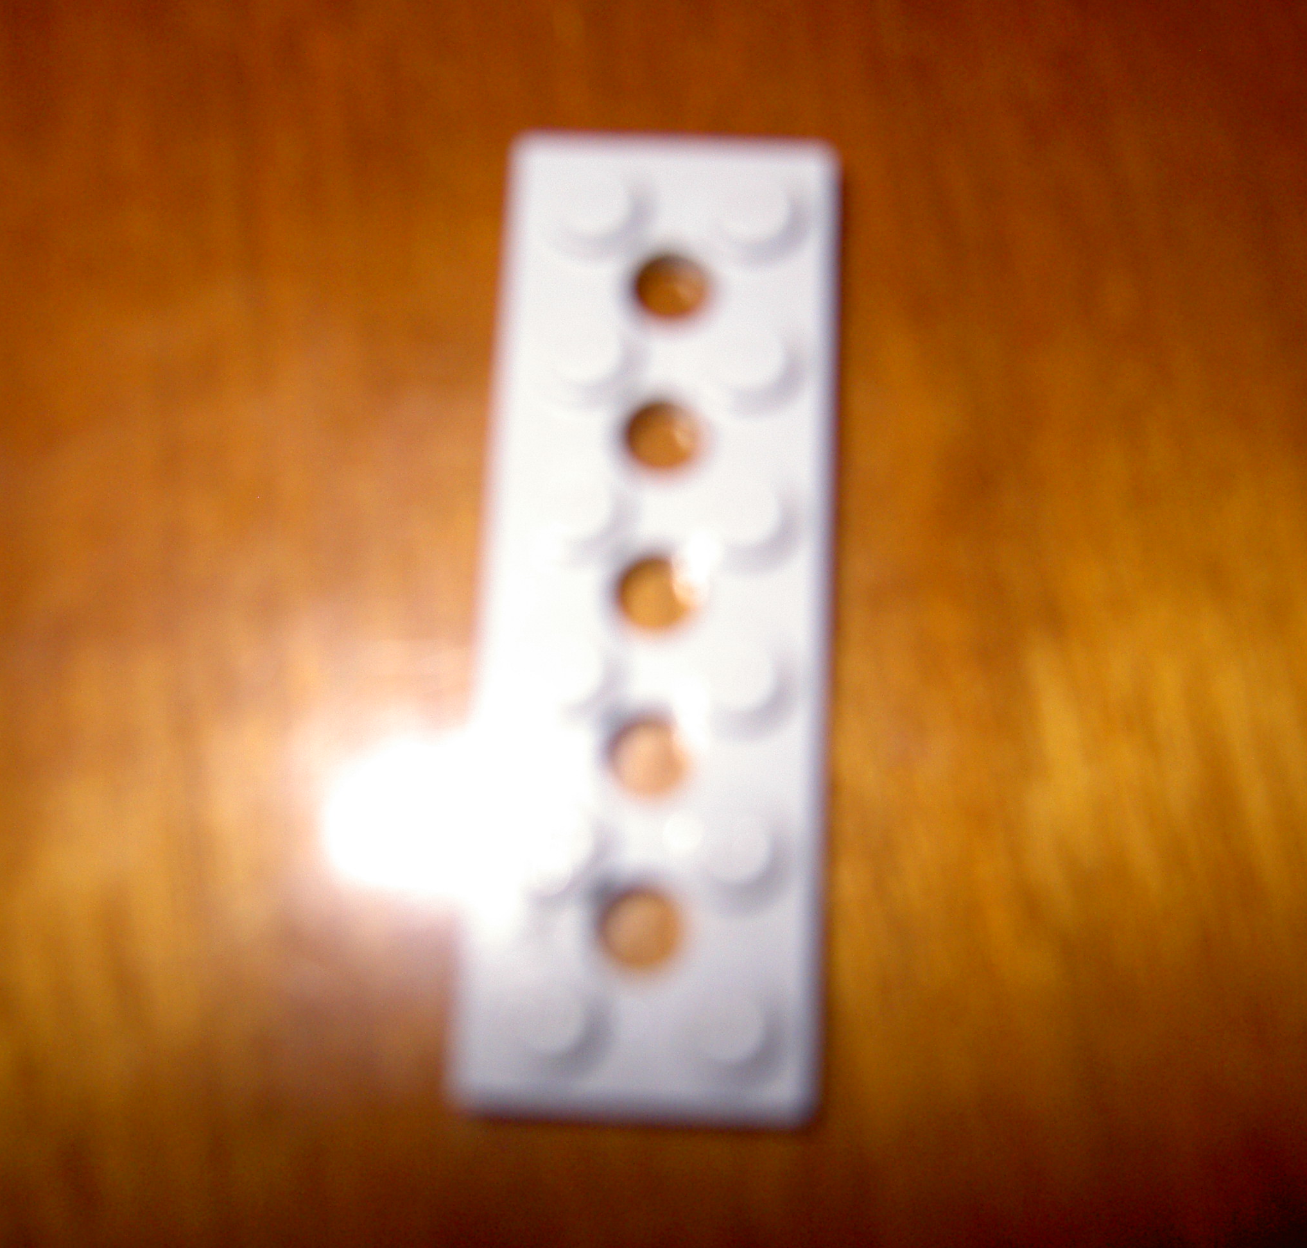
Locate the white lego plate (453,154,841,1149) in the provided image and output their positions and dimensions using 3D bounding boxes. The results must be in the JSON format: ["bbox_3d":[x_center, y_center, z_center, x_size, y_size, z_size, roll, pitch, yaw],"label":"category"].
[{"bbox_3d":[0.000,-0.001,0.079,0.016,0.005,0.048,2,76,1],"label":"white lego plate"}]

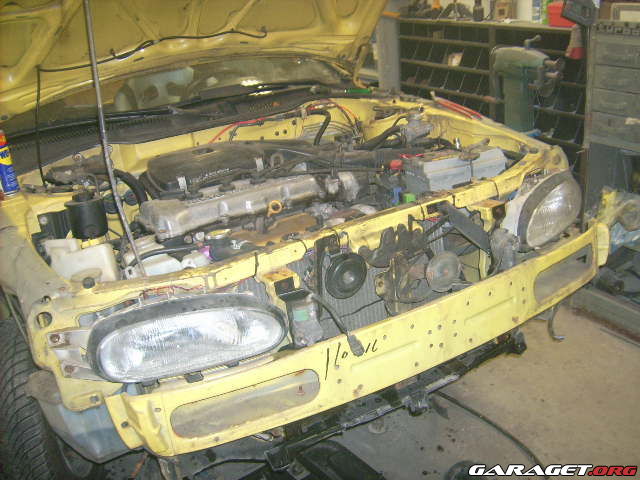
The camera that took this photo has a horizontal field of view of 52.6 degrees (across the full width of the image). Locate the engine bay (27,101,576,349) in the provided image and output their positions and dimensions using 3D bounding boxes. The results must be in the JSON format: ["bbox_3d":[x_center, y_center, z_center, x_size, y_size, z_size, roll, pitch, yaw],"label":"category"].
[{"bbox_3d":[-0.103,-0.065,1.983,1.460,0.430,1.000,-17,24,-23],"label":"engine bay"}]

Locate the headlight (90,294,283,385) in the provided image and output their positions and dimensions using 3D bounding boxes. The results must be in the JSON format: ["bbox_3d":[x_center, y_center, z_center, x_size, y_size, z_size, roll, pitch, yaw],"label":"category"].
[{"bbox_3d":[-0.267,0.183,1.312,0.370,0.135,0.170,-11,23,-8],"label":"headlight"}]

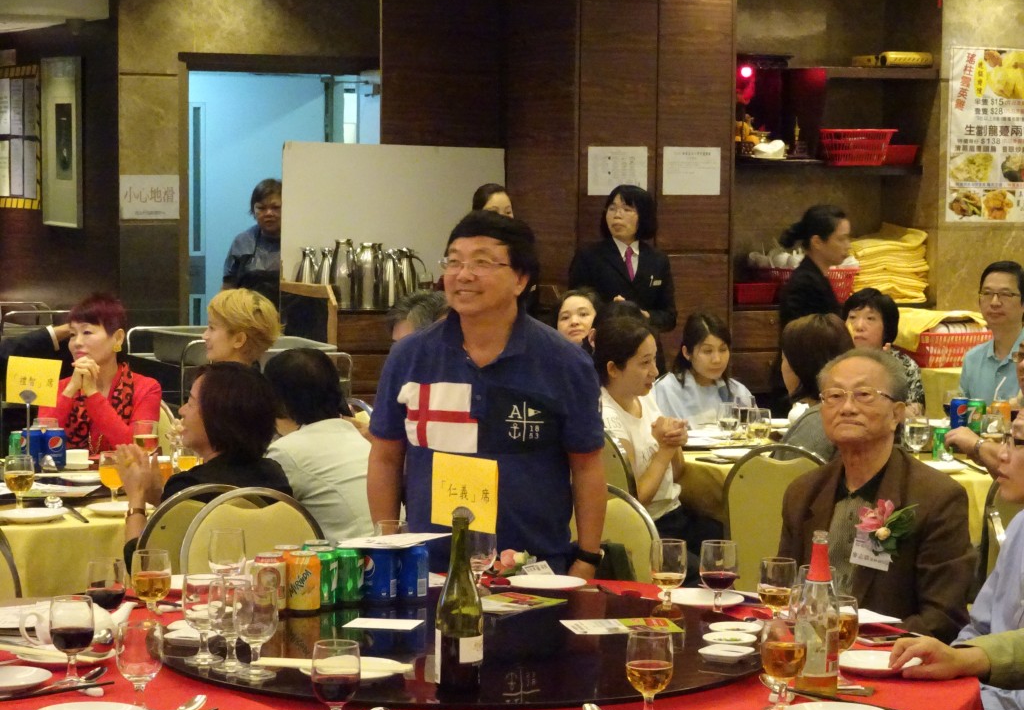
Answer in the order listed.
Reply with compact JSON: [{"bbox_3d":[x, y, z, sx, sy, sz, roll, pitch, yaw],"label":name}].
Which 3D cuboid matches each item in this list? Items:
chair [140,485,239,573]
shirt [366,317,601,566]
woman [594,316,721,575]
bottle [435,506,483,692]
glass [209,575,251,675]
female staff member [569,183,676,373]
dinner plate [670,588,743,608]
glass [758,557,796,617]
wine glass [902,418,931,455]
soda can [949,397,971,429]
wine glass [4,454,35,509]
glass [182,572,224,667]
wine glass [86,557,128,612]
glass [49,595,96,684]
[{"bbox_3d":[-0.864,0.736,6.391,0.430,0.920,0.540,-2,5,-30],"label":"chair"},{"bbox_3d":[-0.057,0.195,5.810,0.540,0.620,0.290,1,5,7],"label":"shirt"},{"bbox_3d":[0.455,0.512,7.300,0.650,1.230,0.450,3,5,29],"label":"woman"},{"bbox_3d":[-0.088,0.420,4.250,0.080,0.295,0.080,0,4,0],"label":"bottle"},{"bbox_3d":[-0.507,0.487,4.520,0.079,0.156,0.079,1,4,0],"label":"glass"},{"bbox_3d":[0.449,0.115,10.333,0.450,1.620,0.310,0,4,-7],"label":"female staff member"},{"bbox_3d":[0.397,0.517,5.271,0.185,0.021,0.185,0,4,0],"label":"dinner plate"},{"bbox_3d":[0.520,0.477,4.915,0.076,0.151,0.076,0,4,0],"label":"glass"},{"bbox_3d":[1.246,0.275,7.755,0.077,0.150,0.077,0,4,0],"label":"wine glass"},{"bbox_3d":[1.570,0.210,8.800,0.066,0.115,0.066,1,4,0],"label":"soda can"},{"bbox_3d":[-1.307,0.346,6.670,0.079,0.156,0.079,1,4,0],"label":"wine glass"},{"bbox_3d":[-0.544,0.467,4.441,0.075,0.151,0.075,0,4,0],"label":"glass"},{"bbox_3d":[-0.788,0.475,4.900,0.076,0.151,0.076,0,4,0],"label":"wine glass"},{"bbox_3d":[-0.798,0.519,4.560,0.080,0.155,0.080,0,5,0],"label":"glass"}]

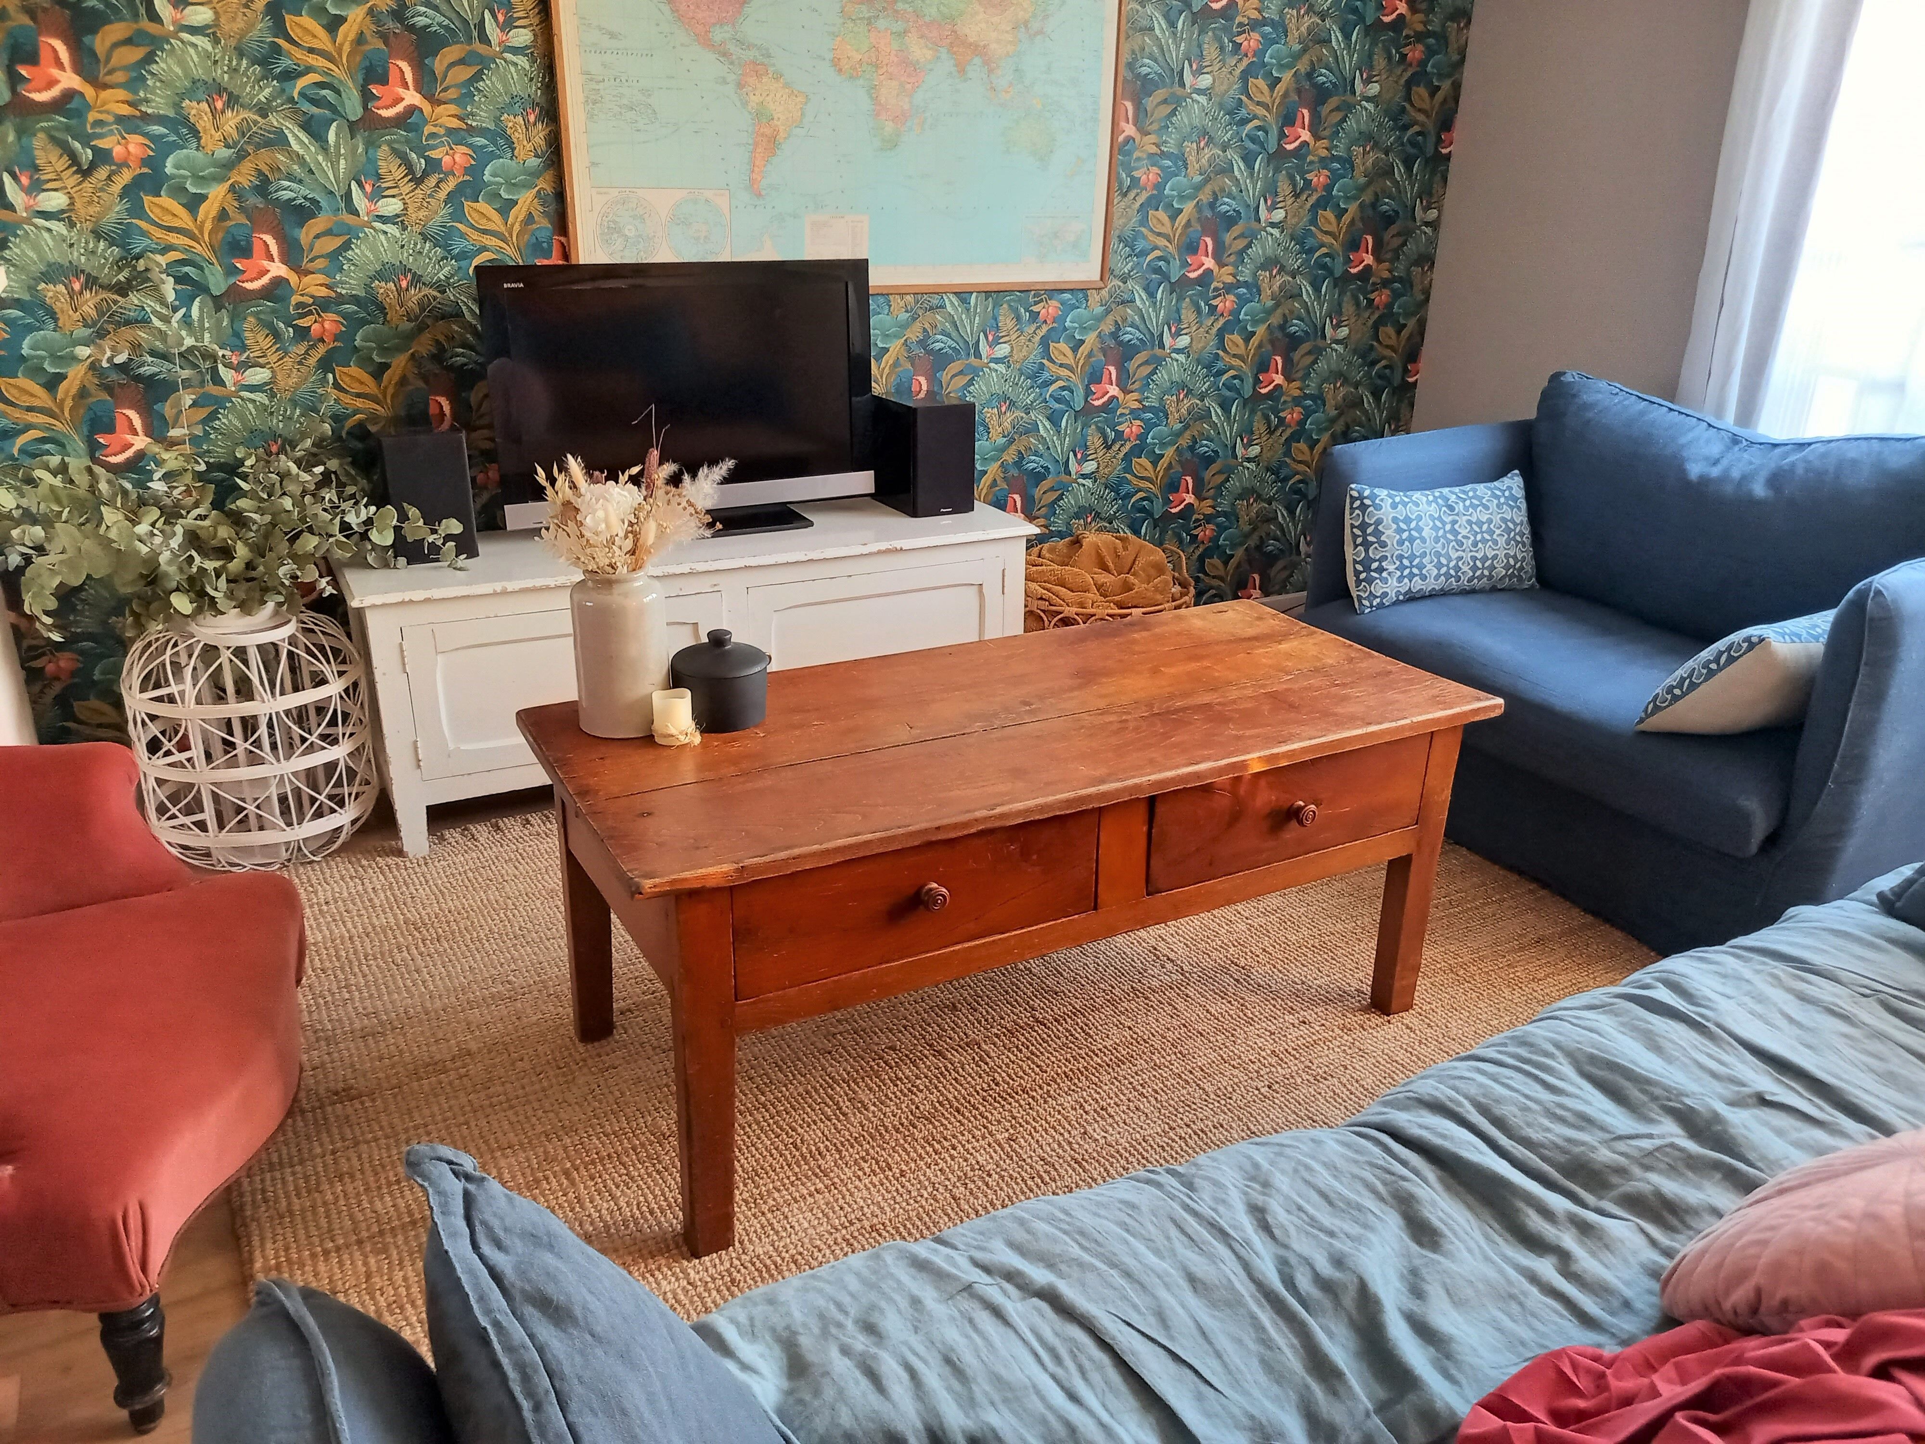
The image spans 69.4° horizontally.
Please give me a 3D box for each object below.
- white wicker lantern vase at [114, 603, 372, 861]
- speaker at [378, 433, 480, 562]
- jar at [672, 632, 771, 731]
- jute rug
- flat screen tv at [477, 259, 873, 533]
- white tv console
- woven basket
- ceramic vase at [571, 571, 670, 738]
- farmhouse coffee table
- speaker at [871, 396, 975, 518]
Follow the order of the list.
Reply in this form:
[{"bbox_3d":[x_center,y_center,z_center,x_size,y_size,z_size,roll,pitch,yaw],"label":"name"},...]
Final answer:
[{"bbox_3d":[-1.305,0.013,2.567,0.400,0.435,0.400,-10,24,-26],"label":"white wicker lantern vase"},{"bbox_3d":[-1.029,-0.448,2.653,0.150,0.236,0.205,-10,24,-26],"label":"speaker"},{"bbox_3d":[-0.322,-0.062,1.845,0.125,0.118,0.125,1,22,-1],"label":"jar"},{"bbox_3d":[0.119,0.374,2.319,2.400,0.014,1.750,-10,24,-26],"label":"jute rug"},{"bbox_3d":[-0.550,-0.671,2.852,0.800,0.527,0.220,-11,25,-28],"label":"flat screen tv"},{"bbox_3d":[-0.546,-0.151,2.939,1.359,0.502,0.450,-10,24,-26],"label":"white tv console"},{"bbox_3d":[0.284,-0.227,3.380,0.510,0.360,0.500,-10,24,-26],"label":"woven basket"},{"bbox_3d":[-0.441,-0.090,1.802,0.119,0.197,0.119,-10,24,-26],"label":"ceramic vase"},{"bbox_3d":[0.082,0.218,2.026,1.258,0.517,0.551,-10,24,-27],"label":"farmhouse coffee table"},{"bbox_3d":[-0.085,-0.600,3.100,0.152,0.237,0.205,-10,24,-26],"label":"speaker"}]

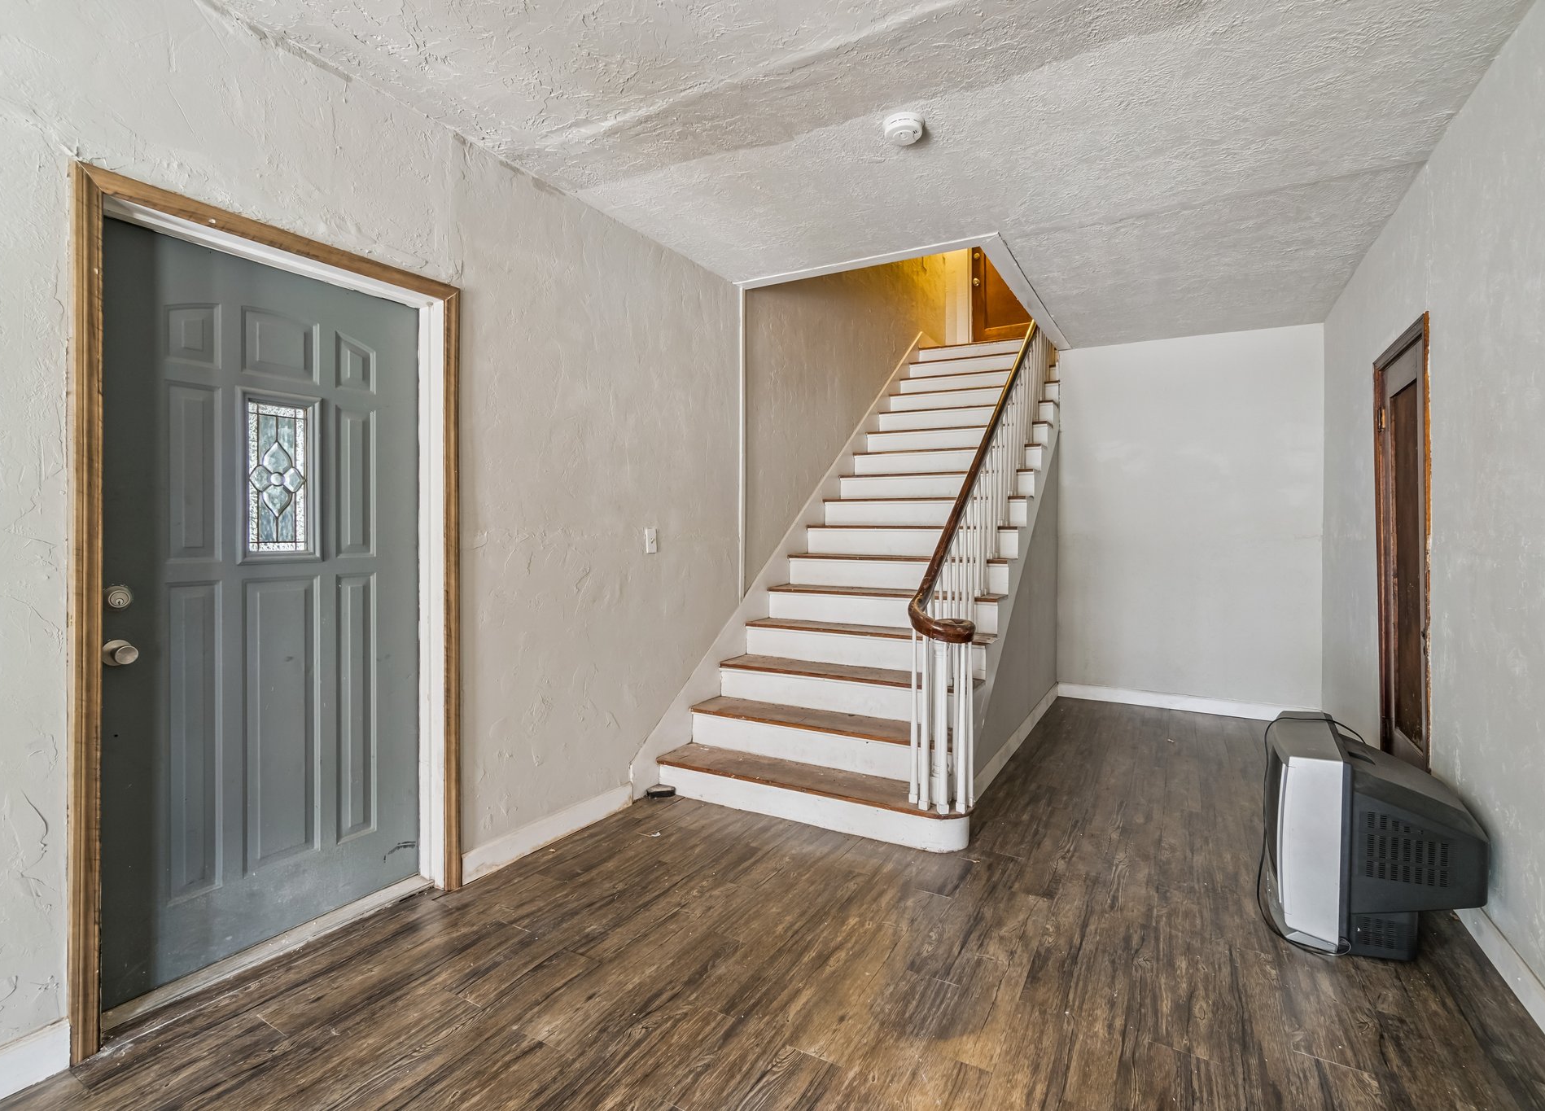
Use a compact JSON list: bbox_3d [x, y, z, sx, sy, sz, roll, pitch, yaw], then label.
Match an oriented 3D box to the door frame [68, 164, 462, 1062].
[{"bbox_3d":[-1.396,0.145,2.079,0.040,2.150,1.023,1,1,31],"label":"door frame"}]

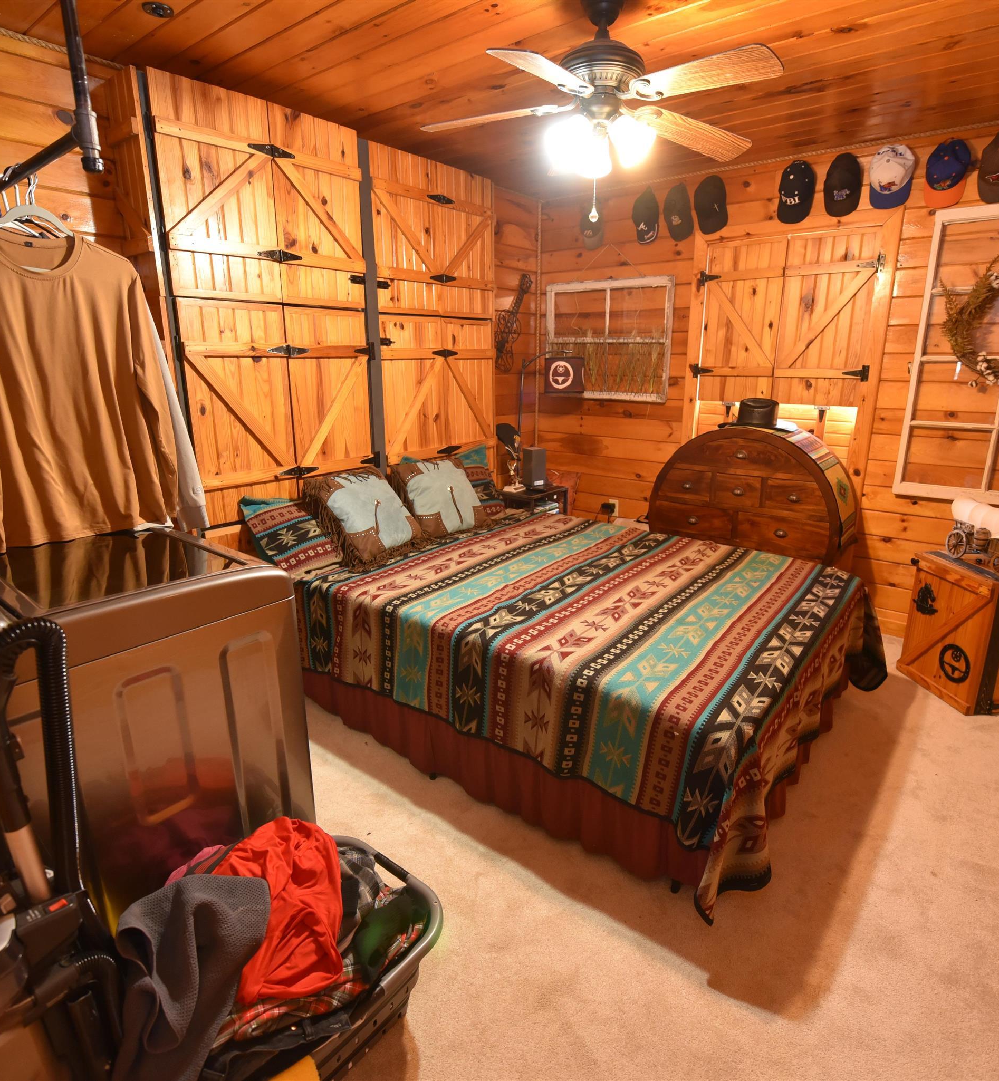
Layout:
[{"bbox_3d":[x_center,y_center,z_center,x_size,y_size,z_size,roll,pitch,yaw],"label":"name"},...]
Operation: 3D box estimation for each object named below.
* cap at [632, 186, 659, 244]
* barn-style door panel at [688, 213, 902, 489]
[{"bbox_3d":[0.817,-1.868,3.611,0.155,0.276,0.120,13,21,38],"label":"cap"},{"bbox_3d":[1.538,-1.011,3.486,1.014,1.396,0.060,12,20,37],"label":"barn-style door panel"}]

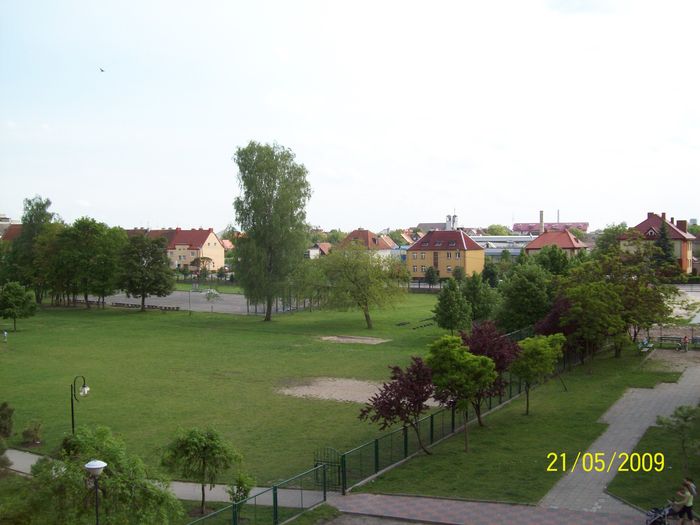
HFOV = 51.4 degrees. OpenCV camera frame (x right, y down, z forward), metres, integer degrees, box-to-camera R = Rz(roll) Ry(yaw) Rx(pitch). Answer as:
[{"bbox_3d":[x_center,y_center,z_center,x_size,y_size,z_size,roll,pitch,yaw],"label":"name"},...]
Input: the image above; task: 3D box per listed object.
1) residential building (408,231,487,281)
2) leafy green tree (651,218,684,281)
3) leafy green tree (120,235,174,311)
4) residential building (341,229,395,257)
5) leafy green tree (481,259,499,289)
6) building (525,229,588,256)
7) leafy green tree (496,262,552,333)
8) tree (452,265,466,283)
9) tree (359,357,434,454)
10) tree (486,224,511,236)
[{"bbox_3d":[24.467,-1.773,186.000,16.300,12.700,10.300,0,2,33],"label":"residential building"},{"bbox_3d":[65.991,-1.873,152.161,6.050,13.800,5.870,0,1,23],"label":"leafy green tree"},{"bbox_3d":[-27.780,1.405,98.800,7.348,10.404,7.348,-2,3,-16],"label":"leafy green tree"},{"bbox_3d":[2.724,-2.147,171.090,10.500,11.300,10.000,1,2,34],"label":"residential building"},{"bbox_3d":[26.468,2.326,138.125,3.415,5.412,3.415,0,2,0],"label":"leafy green tree"},{"bbox_3d":[50.362,-2.334,177.854,12.500,11.300,10.500,1,2,34],"label":"building"},{"bbox_3d":[16.790,3.622,70.131,5.409,7.253,5.409,0,3,13],"label":"leafy green tree"},{"bbox_3d":[23.659,3.032,157.061,3.020,5.200,2.930,-1,1,9],"label":"tree"},{"bbox_3d":[2.011,6.190,31.492,3.288,4.265,3.100,0,2,0],"label":"tree"},{"bbox_3d":[58.902,-6.609,290.199,11.150,17.060,10.600,-1,1,11],"label":"tree"}]

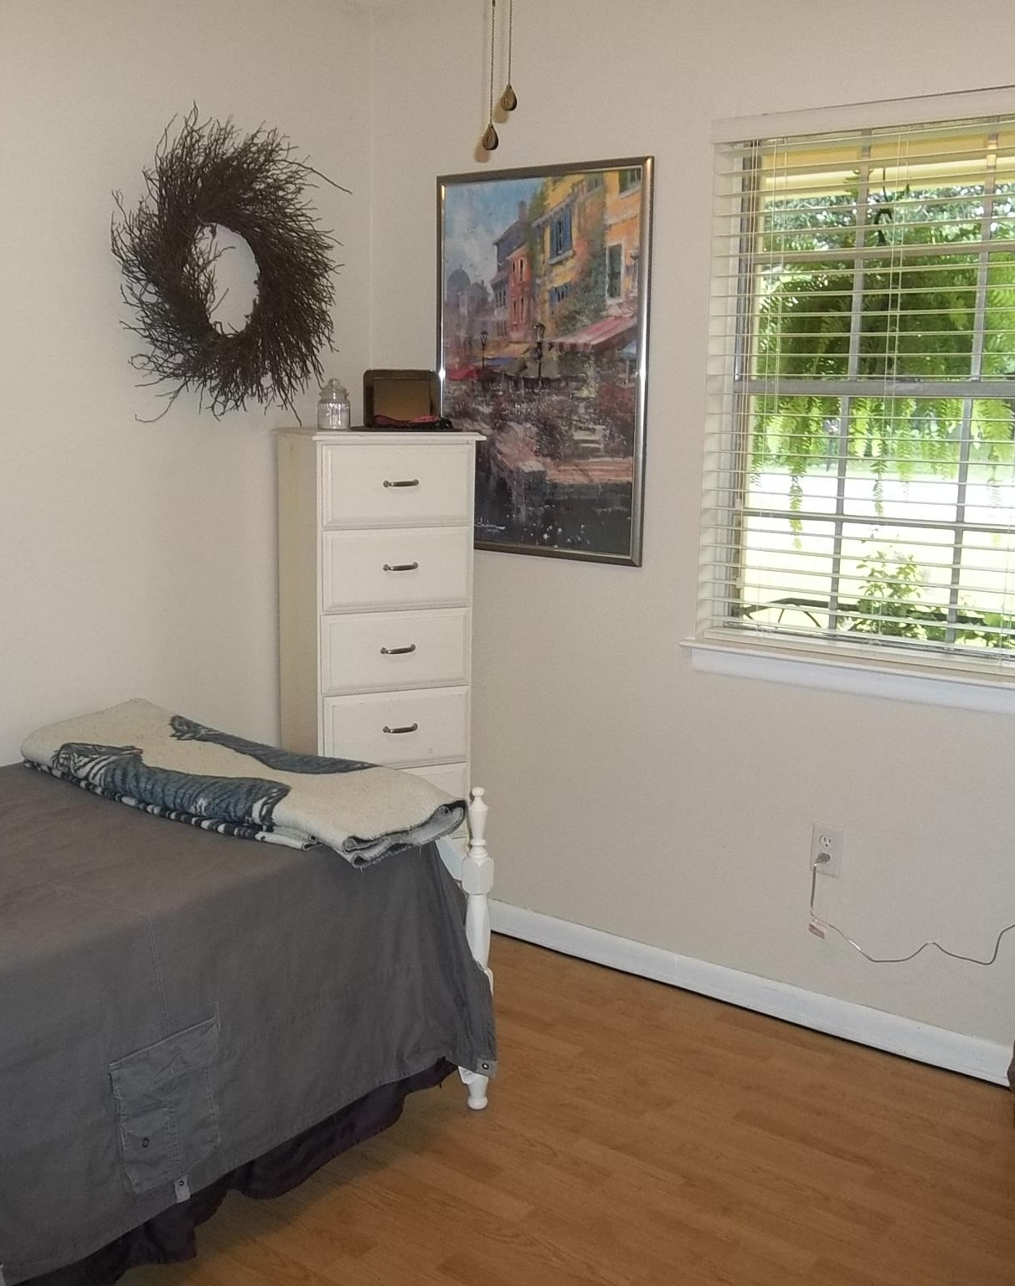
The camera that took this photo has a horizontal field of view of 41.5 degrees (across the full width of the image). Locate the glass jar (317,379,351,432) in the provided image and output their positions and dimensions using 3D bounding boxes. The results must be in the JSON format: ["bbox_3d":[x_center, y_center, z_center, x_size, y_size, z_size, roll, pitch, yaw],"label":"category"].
[{"bbox_3d":[-0.403,-0.551,3.105,0.078,0.118,0.078,1,11,0],"label":"glass jar"}]

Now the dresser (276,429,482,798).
[{"bbox_3d":[-0.314,0.155,3.301,0.408,1.343,0.370,-4,12,-22],"label":"dresser"}]

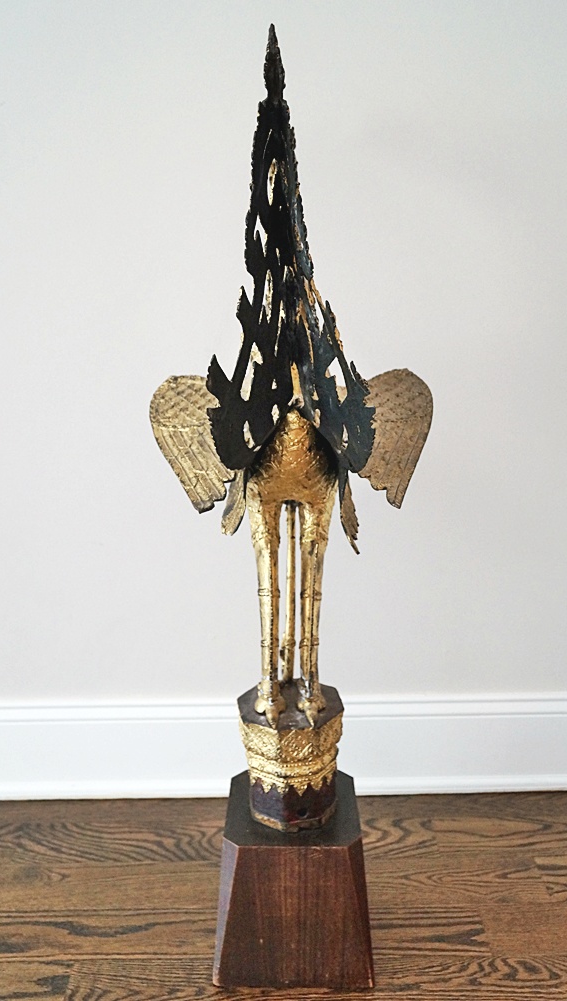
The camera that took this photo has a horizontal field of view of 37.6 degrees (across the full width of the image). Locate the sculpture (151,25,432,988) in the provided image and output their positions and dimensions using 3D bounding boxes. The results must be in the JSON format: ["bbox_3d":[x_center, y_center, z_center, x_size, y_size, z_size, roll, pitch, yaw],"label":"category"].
[{"bbox_3d":[0.014,0.040,1.106,0.360,1.163,0.370,-3,13,-8],"label":"sculpture"}]

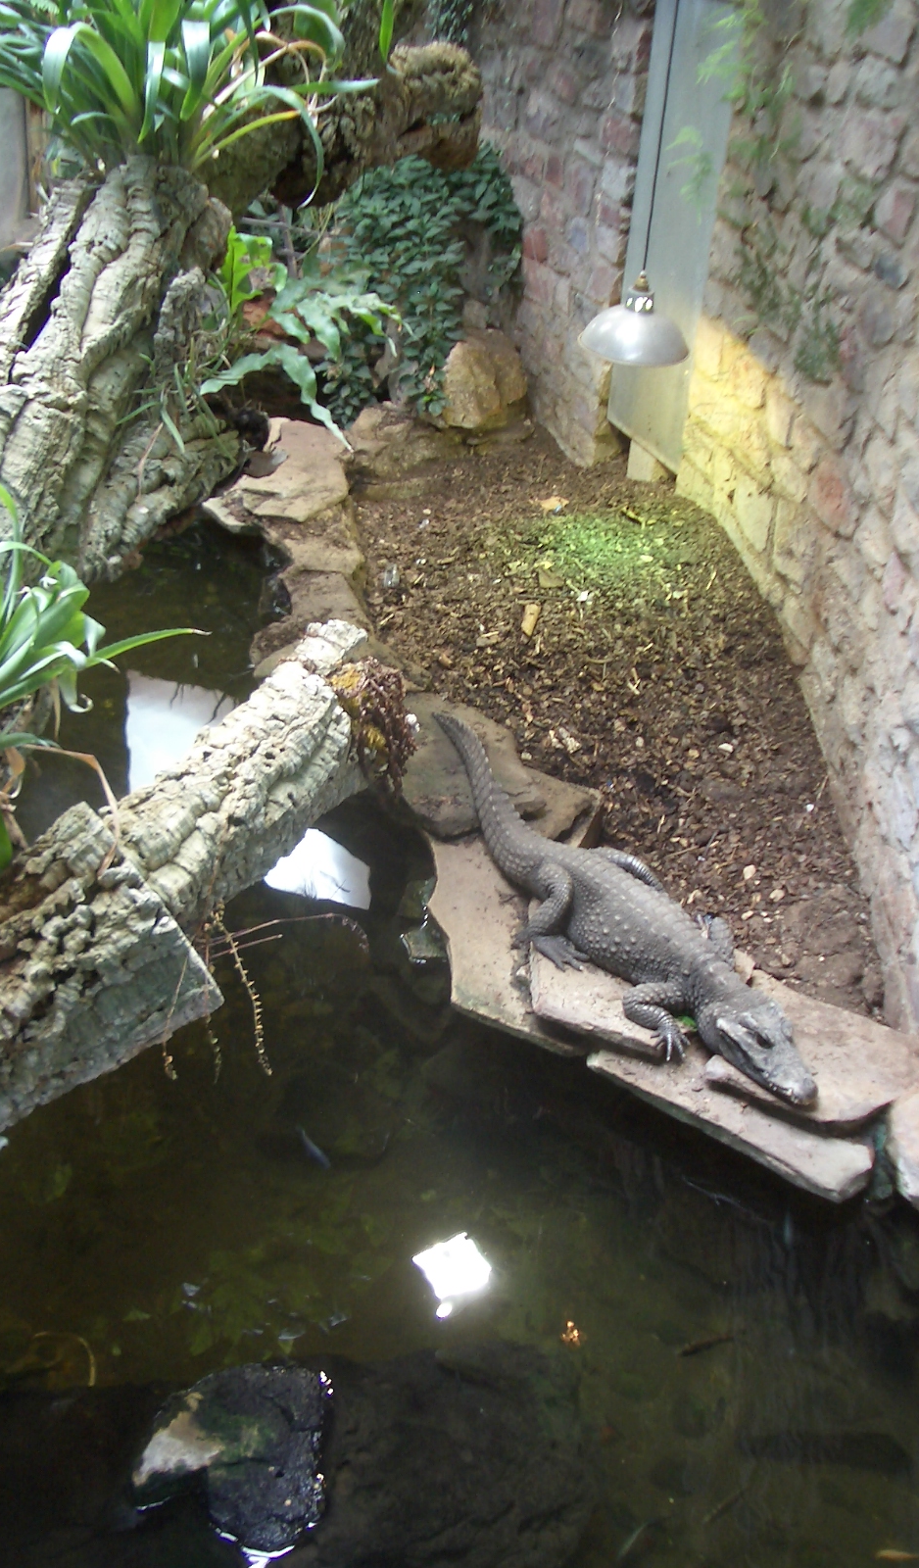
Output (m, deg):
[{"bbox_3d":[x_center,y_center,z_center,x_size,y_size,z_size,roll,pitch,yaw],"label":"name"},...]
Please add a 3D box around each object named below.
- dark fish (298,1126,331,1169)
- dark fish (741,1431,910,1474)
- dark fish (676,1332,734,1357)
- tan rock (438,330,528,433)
[{"bbox_3d":[-0.275,0.682,2.987,0.020,0.033,0.123,-20,42,-29],"label":"dark fish"},{"bbox_3d":[0.598,1.095,2.590,0.279,0.070,0.042,4,36,0],"label":"dark fish"},{"bbox_3d":[0.426,0.972,2.742,0.112,0.022,0.016,-9,38,-18],"label":"dark fish"},{"bbox_3d":[0.082,-1.257,4.937,0.270,0.265,0.230,4,36,0],"label":"tan rock"}]

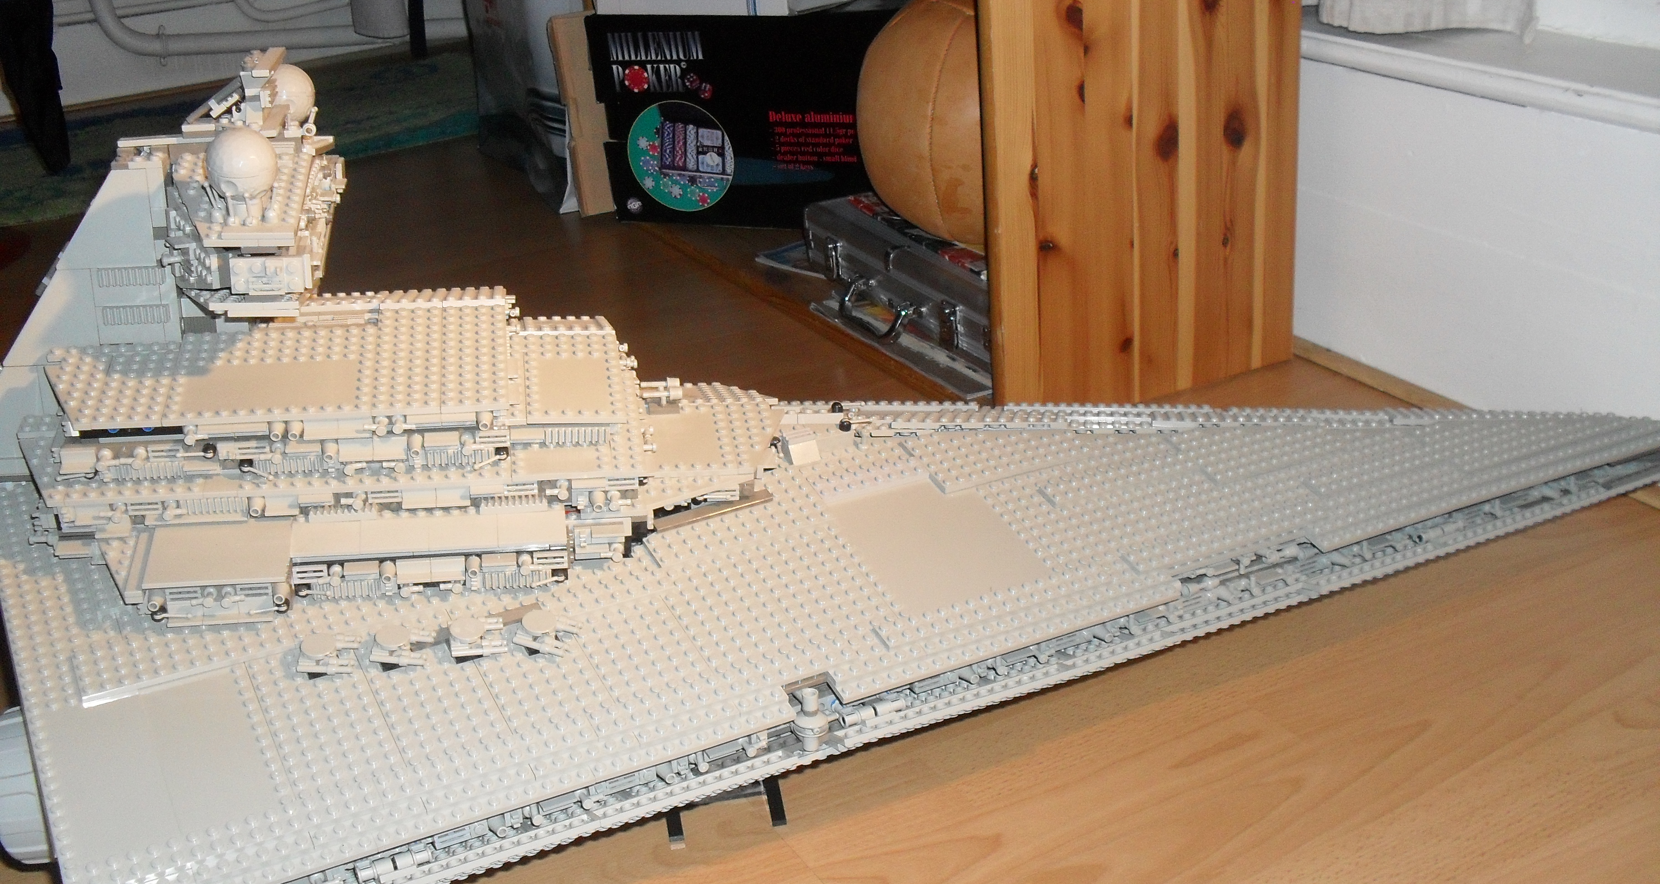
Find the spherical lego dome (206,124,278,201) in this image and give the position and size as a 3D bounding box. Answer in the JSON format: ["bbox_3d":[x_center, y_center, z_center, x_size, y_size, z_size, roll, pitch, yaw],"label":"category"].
[{"bbox_3d":[-0.277,-0.132,0.792,0.032,0.032,0.032,-8,24,-8],"label":"spherical lego dome"}]

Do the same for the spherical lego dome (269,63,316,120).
[{"bbox_3d":[-0.293,-0.187,0.905,0.032,0.032,0.032,-8,24,-8],"label":"spherical lego dome"}]

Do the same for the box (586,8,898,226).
[{"bbox_3d":[-0.074,-0.383,1.985,0.385,0.245,0.080,4,25,19],"label":"box"}]

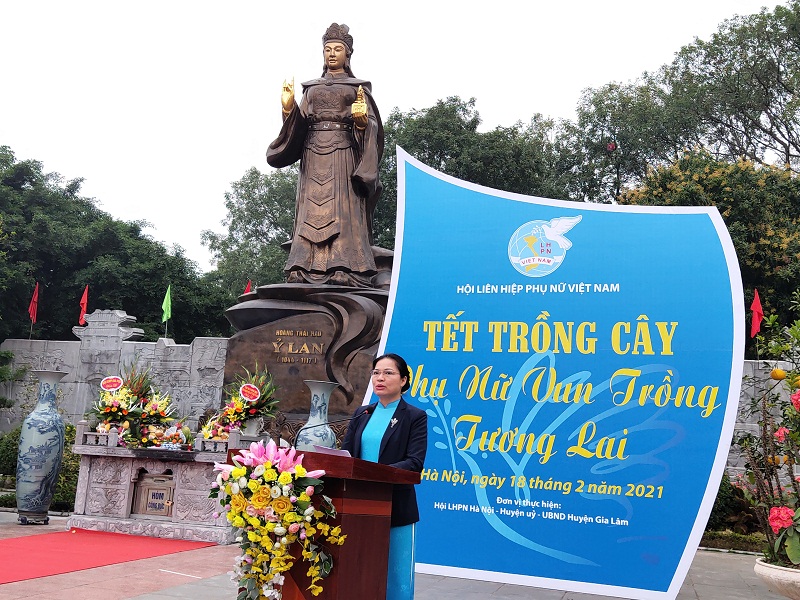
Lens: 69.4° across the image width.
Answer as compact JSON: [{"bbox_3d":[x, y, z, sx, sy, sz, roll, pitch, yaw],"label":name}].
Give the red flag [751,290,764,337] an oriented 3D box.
[{"bbox_3d":[4.084,0.154,6.600,0.160,0.560,0.100,0,-8,15],"label":"red flag"}]

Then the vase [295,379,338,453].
[{"bbox_3d":[-0.788,1.517,5.553,0.420,1.430,0.420,0,-8,15],"label":"vase"}]

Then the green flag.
[{"bbox_3d":[-3.475,0.052,8.600,0.180,0.550,0.100,0,-8,15],"label":"green flag"}]

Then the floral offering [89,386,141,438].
[{"bbox_3d":[-2.866,1.129,5.800,0.500,0.520,0.420,0,-8,15],"label":"floral offering"}]

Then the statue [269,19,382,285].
[{"bbox_3d":[-0.961,-2.175,8.368,1.620,3.980,1.200,0,-8,15],"label":"statue"}]

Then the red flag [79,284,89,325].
[{"bbox_3d":[-4.875,0.069,8.900,0.170,0.570,0.100,0,-8,15],"label":"red flag"}]

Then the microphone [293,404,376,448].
[{"bbox_3d":[-0.323,0.624,2.850,0.420,0.250,0.060,6,-9,-25],"label":"microphone"}]

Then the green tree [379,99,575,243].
[{"bbox_3d":[2.140,-1.137,16.341,6.000,9.800,5.500,0,-8,15],"label":"green tree"}]

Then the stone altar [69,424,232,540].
[{"bbox_3d":[-2.216,1.726,5.771,1.800,0.980,0.800,0,-8,15],"label":"stone altar"}]

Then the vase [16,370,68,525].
[{"bbox_3d":[-3.563,1.442,5.770,0.450,1.450,0.450,0,-8,15],"label":"vase"}]

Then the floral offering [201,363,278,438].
[{"bbox_3d":[-1.546,0.984,5.600,0.680,0.700,0.500,0,-8,15],"label":"floral offering"}]

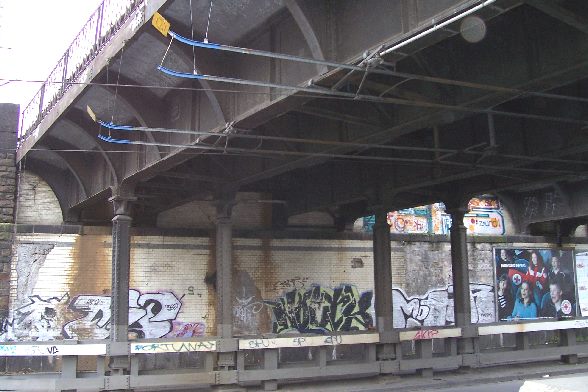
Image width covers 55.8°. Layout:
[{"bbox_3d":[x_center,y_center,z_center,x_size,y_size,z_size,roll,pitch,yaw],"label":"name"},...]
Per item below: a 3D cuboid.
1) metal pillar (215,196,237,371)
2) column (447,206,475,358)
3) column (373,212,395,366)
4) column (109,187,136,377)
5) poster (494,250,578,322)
[{"bbox_3d":[-1.683,2.122,13.789,0.420,4.318,0.420,2,-9,-19],"label":"metal pillar"},{"bbox_3d":[4.839,2.458,15.980,0.420,4.351,0.420,2,-9,-19],"label":"column"},{"bbox_3d":[2.463,2.415,15.169,0.420,4.126,0.420,2,-9,-19],"label":"column"},{"bbox_3d":[-4.059,2.097,12.975,0.420,4.266,0.420,2,-9,-19],"label":"column"},{"bbox_3d":[8.687,3.201,19.950,3.600,2.650,0.100,2,-9,-19],"label":"poster"}]

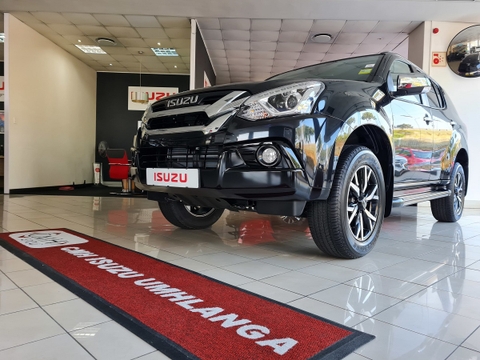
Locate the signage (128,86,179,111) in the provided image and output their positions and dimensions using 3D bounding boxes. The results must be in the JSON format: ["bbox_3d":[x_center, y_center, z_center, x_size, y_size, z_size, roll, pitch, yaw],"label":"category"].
[{"bbox_3d":[-2.561,-2.403,10.697,1.500,0.710,0.050,2,1,1],"label":"signage"}]

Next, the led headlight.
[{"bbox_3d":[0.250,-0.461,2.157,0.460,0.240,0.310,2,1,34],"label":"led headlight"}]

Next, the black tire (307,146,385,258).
[{"bbox_3d":[0.735,0.145,2.436,0.270,0.760,0.765,3,1,41],"label":"black tire"}]

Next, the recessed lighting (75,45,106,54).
[{"bbox_3d":[-3.600,-3.168,8.792,0.600,0.060,0.600,2,1,1],"label":"recessed lighting"}]

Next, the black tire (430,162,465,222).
[{"bbox_3d":[2.636,0.158,4.553,0.270,0.760,0.765,3,2,42],"label":"black tire"}]

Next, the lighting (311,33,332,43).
[{"bbox_3d":[1.716,-2.971,7.591,0.460,0.090,0.460,2,1,1],"label":"lighting"}]

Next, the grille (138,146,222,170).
[{"bbox_3d":[-0.413,-0.141,2.394,0.860,0.145,0.110,3,2,42],"label":"grille"}]

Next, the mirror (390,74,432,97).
[{"bbox_3d":[1.401,-0.747,2.892,0.270,0.170,0.180,3,2,42],"label":"mirror"}]

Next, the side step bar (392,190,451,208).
[{"bbox_3d":[1.759,0.167,3.465,0.180,0.095,1.720,3,2,42],"label":"side step bar"}]

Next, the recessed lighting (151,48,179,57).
[{"bbox_3d":[-1.801,-3.115,8.752,0.600,0.060,0.600,2,1,1],"label":"recessed lighting"}]

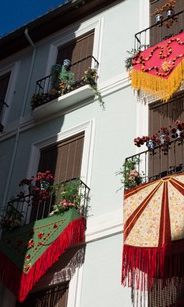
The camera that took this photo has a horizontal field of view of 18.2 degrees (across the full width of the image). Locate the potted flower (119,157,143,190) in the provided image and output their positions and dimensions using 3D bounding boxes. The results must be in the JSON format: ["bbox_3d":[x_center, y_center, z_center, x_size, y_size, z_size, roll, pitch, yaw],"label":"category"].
[{"bbox_3d":[0.730,0.411,10.113,0.455,0.728,0.392,-21,-48,26],"label":"potted flower"}]

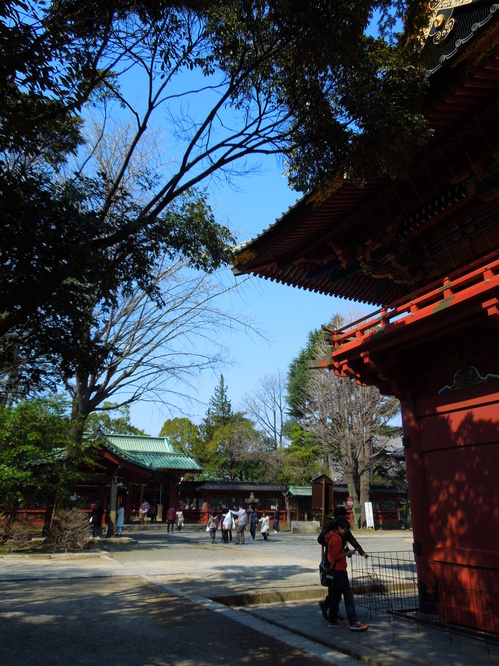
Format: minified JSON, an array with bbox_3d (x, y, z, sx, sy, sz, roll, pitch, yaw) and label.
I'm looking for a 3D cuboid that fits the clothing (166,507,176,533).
[{"bbox_3d":[-5.032,12.064,31.100,0.540,1.570,0.380,4,-20,-11],"label":"clothing"}]

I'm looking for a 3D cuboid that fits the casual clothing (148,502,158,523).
[{"bbox_3d":[-7.477,13.994,37.446,0.520,1.494,0.360,3,-20,-5],"label":"casual clothing"}]

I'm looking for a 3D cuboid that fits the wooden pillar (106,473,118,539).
[{"bbox_3d":[-7.408,9.328,26.000,0.360,3.350,0.360,0,-20,0],"label":"wooden pillar"}]

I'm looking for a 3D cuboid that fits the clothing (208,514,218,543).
[{"bbox_3d":[-1.730,9.417,23.100,0.470,1.350,0.360,-1,-20,3],"label":"clothing"}]

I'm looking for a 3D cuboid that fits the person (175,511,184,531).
[{"bbox_3d":[-4.652,12.460,32.183,0.520,1.530,0.420,2,-20,-7],"label":"person"}]

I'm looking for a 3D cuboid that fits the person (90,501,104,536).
[{"bbox_3d":[-7.492,9.237,23.778,0.480,1.706,0.550,-9,-22,23],"label":"person"}]

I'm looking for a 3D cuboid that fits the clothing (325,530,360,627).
[{"bbox_3d":[1.504,3.921,7.732,0.620,1.379,0.440,-2,-20,8],"label":"clothing"}]

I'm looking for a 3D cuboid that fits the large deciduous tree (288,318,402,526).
[{"bbox_3d":[7.364,6.491,36.500,8.200,15.600,7.200,0,-20,0],"label":"large deciduous tree"}]

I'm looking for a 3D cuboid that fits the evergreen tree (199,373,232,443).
[{"bbox_3d":[-3.903,13.266,56.873,4.400,17.235,4.400,1,-20,0],"label":"evergreen tree"}]

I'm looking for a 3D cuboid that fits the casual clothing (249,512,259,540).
[{"bbox_3d":[0.207,9.969,24.900,0.420,1.480,0.450,-2,-20,5],"label":"casual clothing"}]

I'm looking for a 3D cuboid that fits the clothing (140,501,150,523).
[{"bbox_3d":[-7.398,12.697,34.200,0.550,1.500,0.380,3,-20,-8],"label":"clothing"}]

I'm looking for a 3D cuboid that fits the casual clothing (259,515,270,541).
[{"bbox_3d":[0.761,9.877,24.397,0.520,1.200,0.450,5,-20,-11],"label":"casual clothing"}]

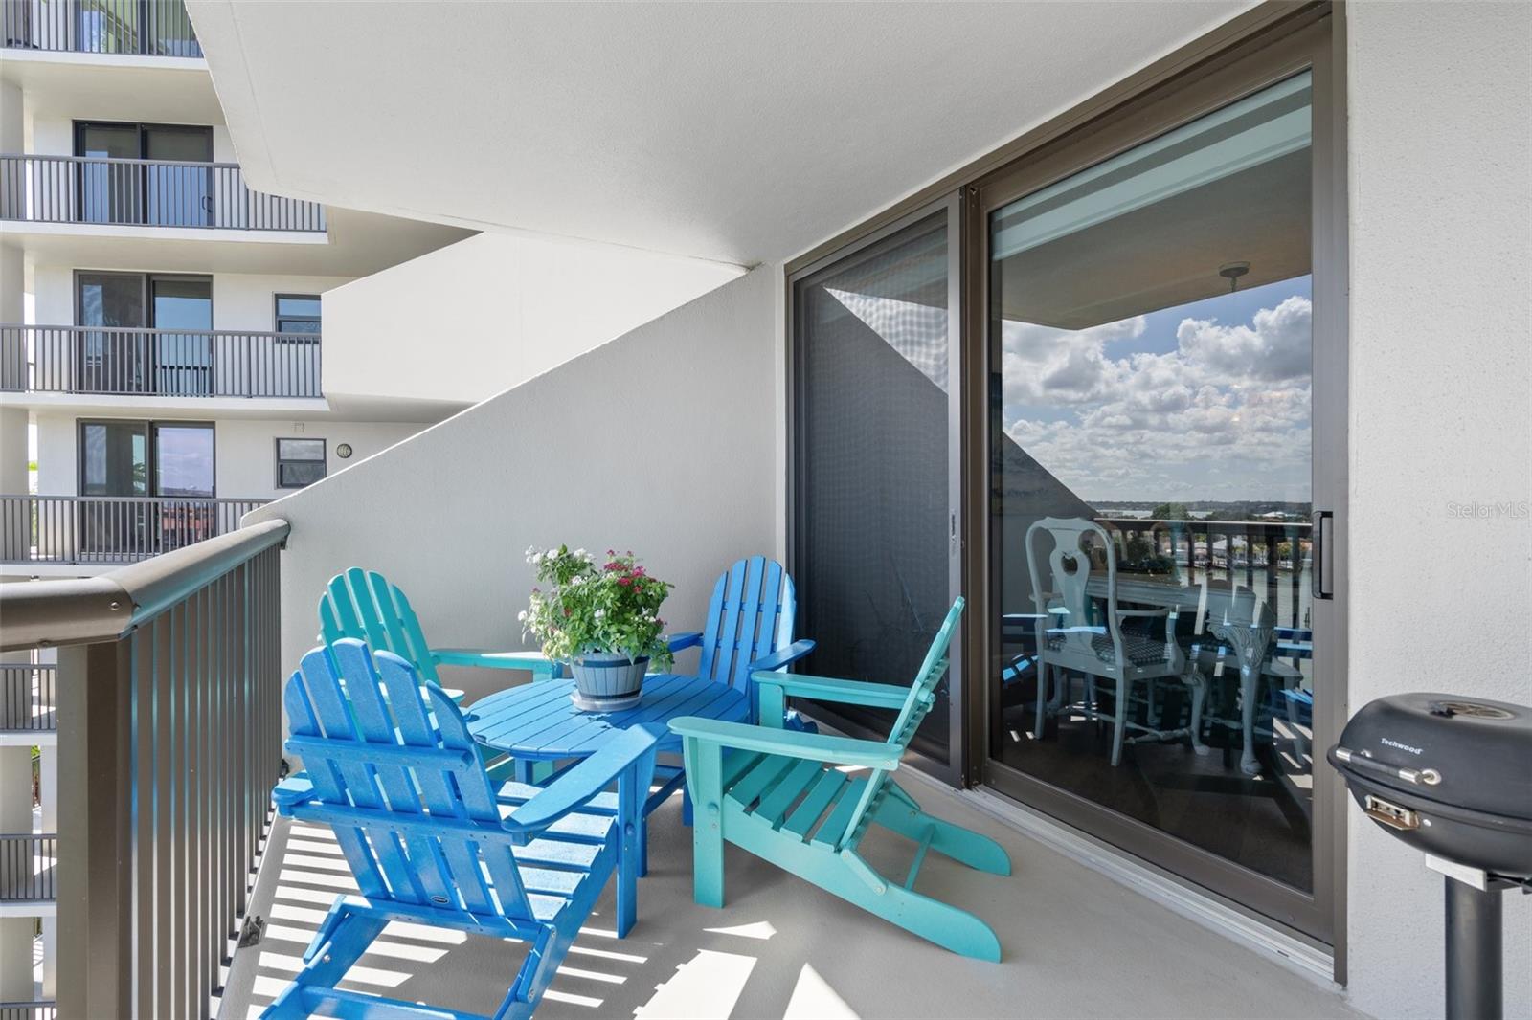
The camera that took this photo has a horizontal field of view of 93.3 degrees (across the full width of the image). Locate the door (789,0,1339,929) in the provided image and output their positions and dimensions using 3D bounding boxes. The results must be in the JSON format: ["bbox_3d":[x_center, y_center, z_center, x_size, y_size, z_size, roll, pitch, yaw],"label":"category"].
[{"bbox_3d":[0.775,-0.100,2.900,0.130,2.380,2.640,-1,1,-29],"label":"door"}]

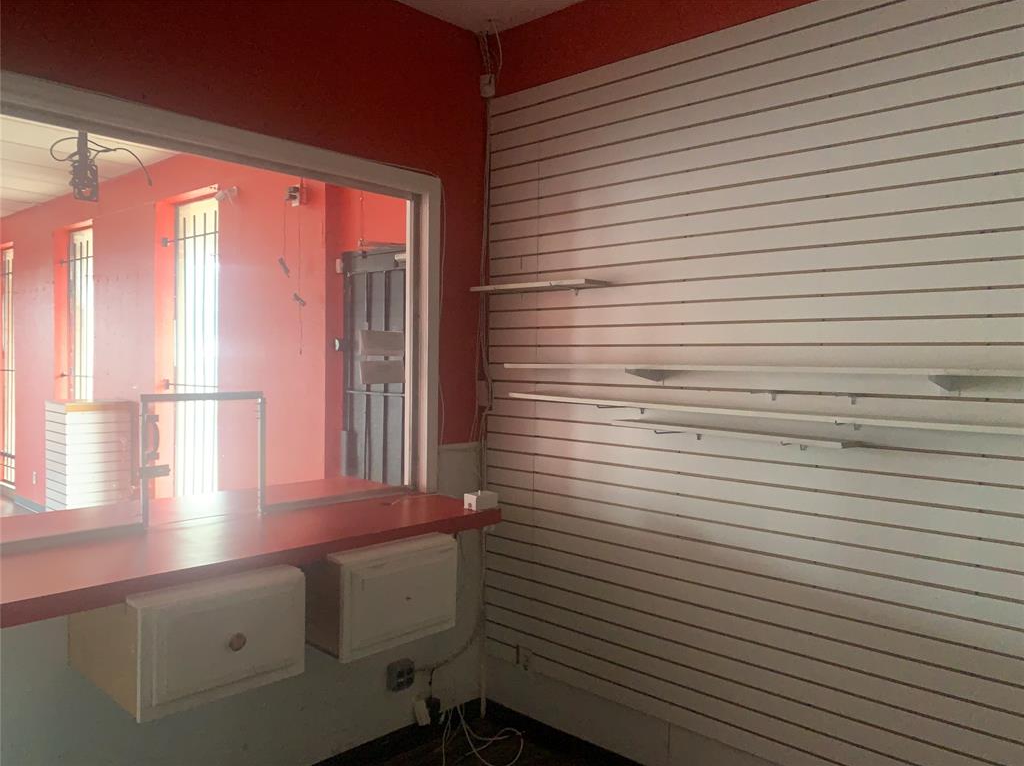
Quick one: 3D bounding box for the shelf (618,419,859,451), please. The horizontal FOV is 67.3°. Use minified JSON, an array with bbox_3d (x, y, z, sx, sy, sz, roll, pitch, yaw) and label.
[{"bbox_3d":[0.707,0.161,2.535,0.800,0.018,0.152,3,3,43],"label":"shelf"}]

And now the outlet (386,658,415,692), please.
[{"bbox_3d":[-0.448,1.178,3.105,0.048,0.102,0.102,2,3,43],"label":"outlet"}]

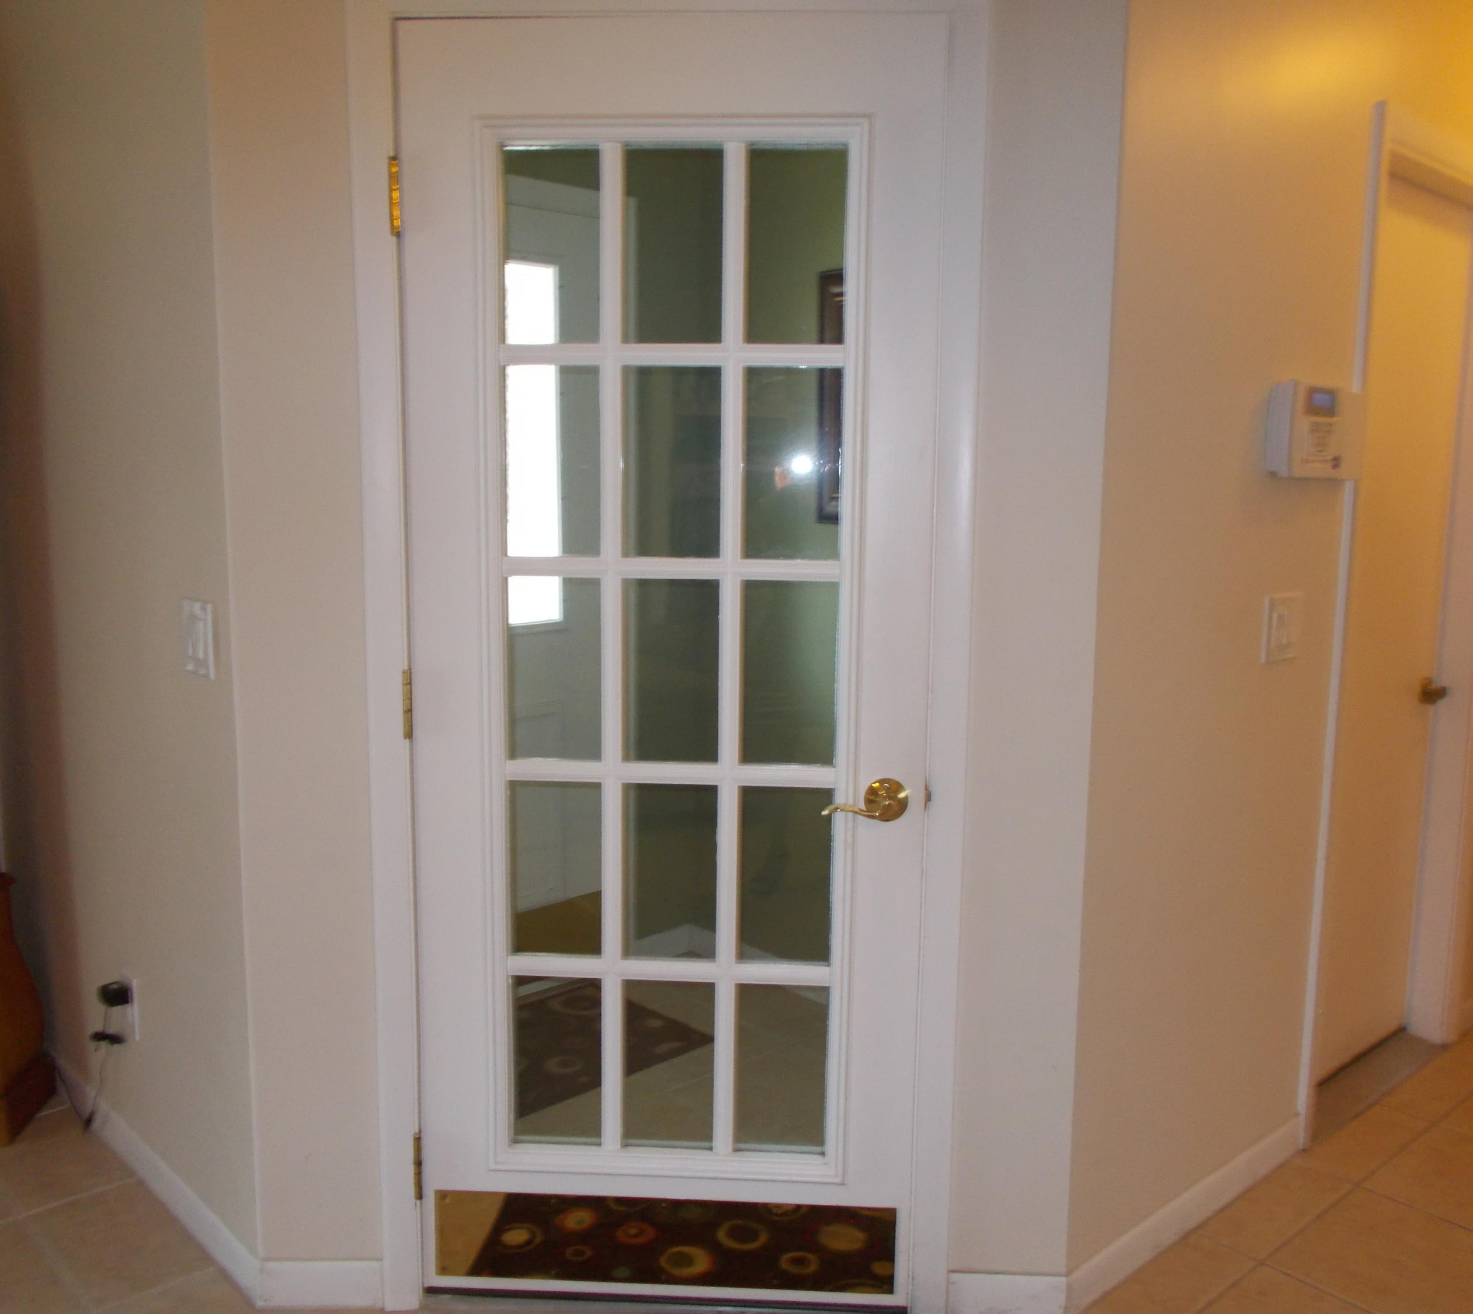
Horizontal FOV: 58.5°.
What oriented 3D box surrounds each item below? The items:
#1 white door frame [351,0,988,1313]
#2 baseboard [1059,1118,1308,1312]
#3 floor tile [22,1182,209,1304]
[{"bbox_3d":[-0.111,0.039,2.107,0.943,2.126,0.115,1,8,2],"label":"white door frame"},{"bbox_3d":[0.857,1.031,2.466,0.841,0.084,0.013,-6,10,-42],"label":"baseboard"},{"bbox_3d":[-1.135,1.068,2.401,0.203,0.012,0.393,-7,11,-44],"label":"floor tile"}]

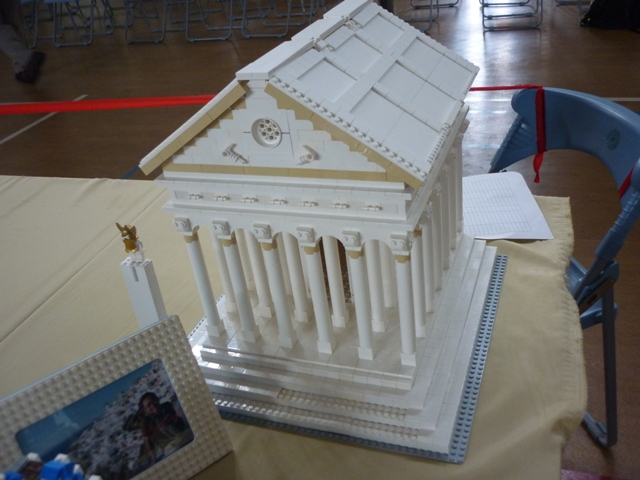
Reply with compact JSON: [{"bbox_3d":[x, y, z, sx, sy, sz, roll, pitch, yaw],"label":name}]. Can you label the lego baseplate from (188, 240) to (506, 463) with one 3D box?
[{"bbox_3d":[0.025,0.088,0.795,0.384,0.046,0.388,4,32,22],"label":"lego baseplate"}]

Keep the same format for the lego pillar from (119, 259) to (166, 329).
[{"bbox_3d":[-0.211,0.089,0.759,0.032,0.141,0.016,3,31,19],"label":"lego pillar"}]

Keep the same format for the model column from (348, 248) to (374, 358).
[{"bbox_3d":[0.044,0.067,0.634,0.016,0.134,0.016,4,32,22],"label":"model column"}]

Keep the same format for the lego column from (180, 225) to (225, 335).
[{"bbox_3d":[-0.134,0.053,0.709,0.017,0.140,0.017,4,32,22],"label":"lego column"}]

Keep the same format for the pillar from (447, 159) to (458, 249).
[{"bbox_3d":[0.173,-0.052,0.809,0.017,0.140,0.017,4,32,22],"label":"pillar"}]

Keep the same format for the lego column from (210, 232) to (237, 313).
[{"bbox_3d":[-0.118,0.028,0.747,0.017,0.140,0.017,4,32,22],"label":"lego column"}]

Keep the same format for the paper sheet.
[{"bbox_3d":[0.256,-0.064,1.036,0.210,0.010,0.258,-4,30,8],"label":"paper sheet"}]

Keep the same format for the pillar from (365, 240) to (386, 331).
[{"bbox_3d":[0.061,0.043,0.672,0.016,0.134,0.016,4,32,22],"label":"pillar"}]

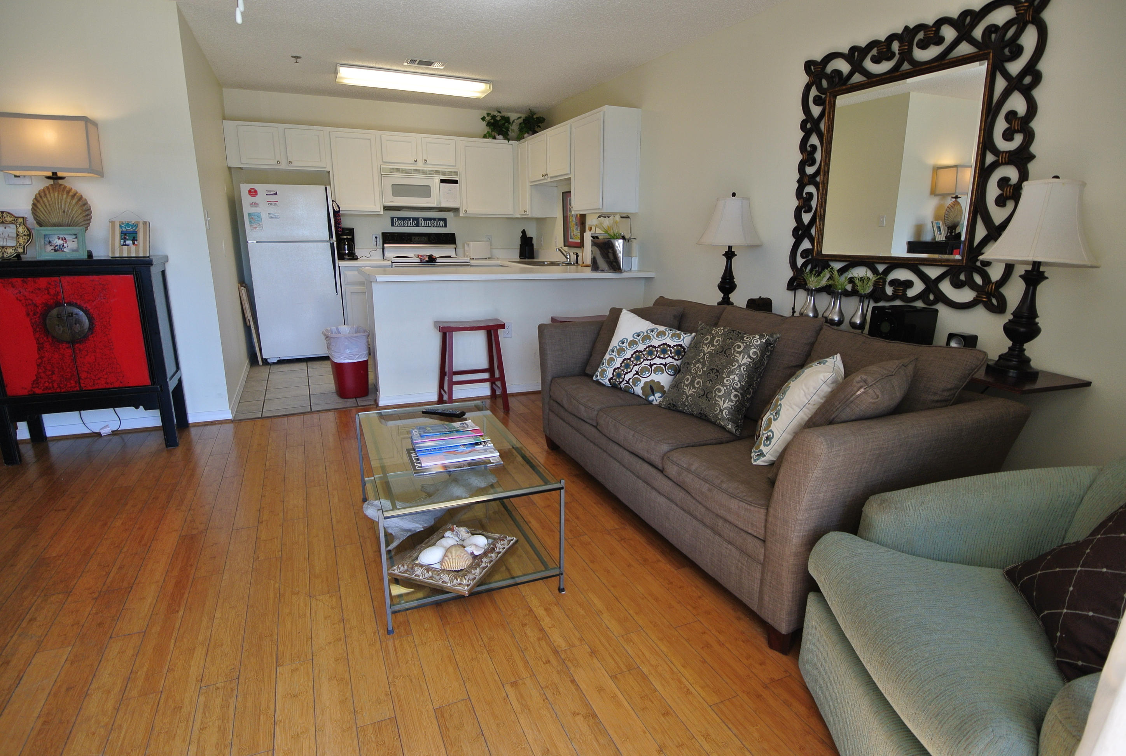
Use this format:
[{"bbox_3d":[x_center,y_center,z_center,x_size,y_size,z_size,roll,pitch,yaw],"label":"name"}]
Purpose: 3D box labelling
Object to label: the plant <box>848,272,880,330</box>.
[{"bbox_3d":[1.383,-0.359,2.621,0.110,0.265,0.130,-6,16,-24],"label":"plant"}]

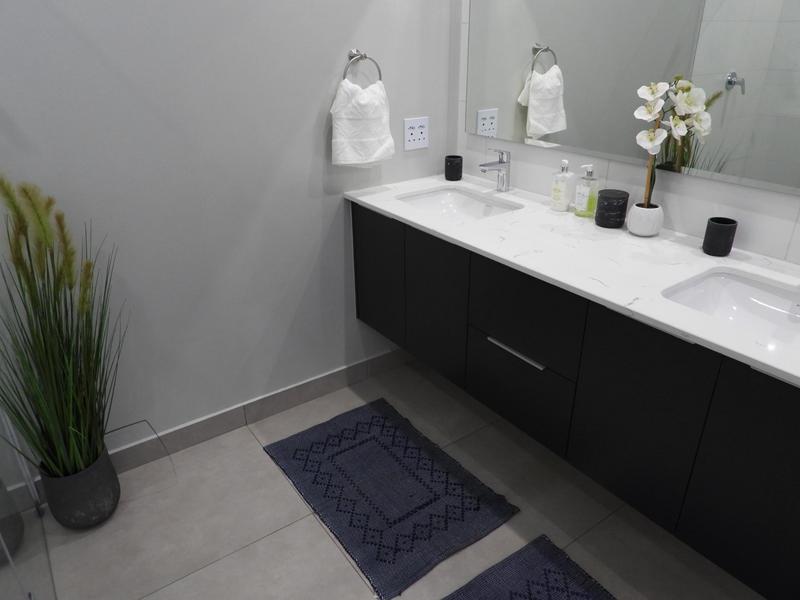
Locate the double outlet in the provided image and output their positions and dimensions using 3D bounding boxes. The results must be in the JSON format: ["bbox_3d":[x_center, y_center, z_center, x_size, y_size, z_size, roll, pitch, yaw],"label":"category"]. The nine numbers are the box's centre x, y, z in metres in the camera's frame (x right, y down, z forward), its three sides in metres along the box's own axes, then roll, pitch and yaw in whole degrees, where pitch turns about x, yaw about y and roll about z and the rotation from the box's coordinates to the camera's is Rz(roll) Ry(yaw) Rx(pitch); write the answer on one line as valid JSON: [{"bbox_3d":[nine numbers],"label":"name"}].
[{"bbox_3d":[0.071,-0.701,2.339,0.128,0.126,0.013,-17,30,-32],"label":"double outlet"}]

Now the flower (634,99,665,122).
[{"bbox_3d":[0.716,-0.543,1.591,0.038,0.067,0.080,-20,32,-36],"label":"flower"}]

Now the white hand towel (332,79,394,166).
[{"bbox_3d":[-0.138,-0.676,2.120,0.272,0.315,0.085,-17,30,-32],"label":"white hand towel"}]

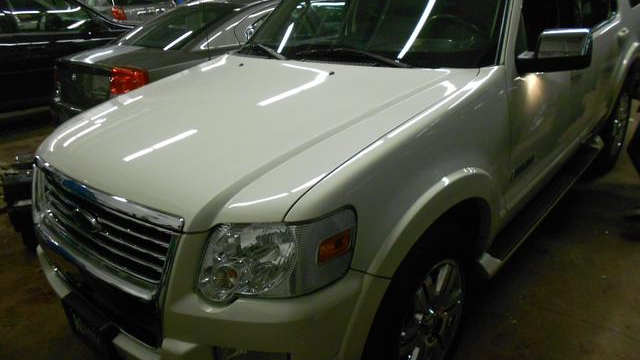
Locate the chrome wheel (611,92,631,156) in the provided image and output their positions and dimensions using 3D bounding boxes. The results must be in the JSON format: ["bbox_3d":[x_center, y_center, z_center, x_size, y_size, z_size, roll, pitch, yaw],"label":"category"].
[{"bbox_3d":[2.273,-0.433,3.779,0.190,0.480,0.480,15,29,38],"label":"chrome wheel"}]

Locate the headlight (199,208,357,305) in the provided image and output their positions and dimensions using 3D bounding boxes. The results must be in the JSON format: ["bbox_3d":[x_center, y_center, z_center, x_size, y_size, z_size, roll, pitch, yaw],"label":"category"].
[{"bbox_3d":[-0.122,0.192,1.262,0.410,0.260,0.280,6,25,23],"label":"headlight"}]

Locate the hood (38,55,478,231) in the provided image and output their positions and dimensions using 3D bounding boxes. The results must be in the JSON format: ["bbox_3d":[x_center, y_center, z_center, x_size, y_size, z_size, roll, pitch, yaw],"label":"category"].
[{"bbox_3d":[-0.341,-0.280,1.950,1.500,0.250,1.300,15,33,38],"label":"hood"}]

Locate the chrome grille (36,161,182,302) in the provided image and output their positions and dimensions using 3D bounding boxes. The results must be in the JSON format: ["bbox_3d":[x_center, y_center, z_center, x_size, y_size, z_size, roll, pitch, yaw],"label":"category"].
[{"bbox_3d":[-0.764,0.136,1.567,0.970,0.310,0.160,15,29,38],"label":"chrome grille"}]

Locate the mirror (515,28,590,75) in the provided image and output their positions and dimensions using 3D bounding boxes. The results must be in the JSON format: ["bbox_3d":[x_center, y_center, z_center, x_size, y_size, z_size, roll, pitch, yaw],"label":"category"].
[{"bbox_3d":[0.959,-0.524,1.963,0.280,0.190,0.160,15,29,38],"label":"mirror"}]

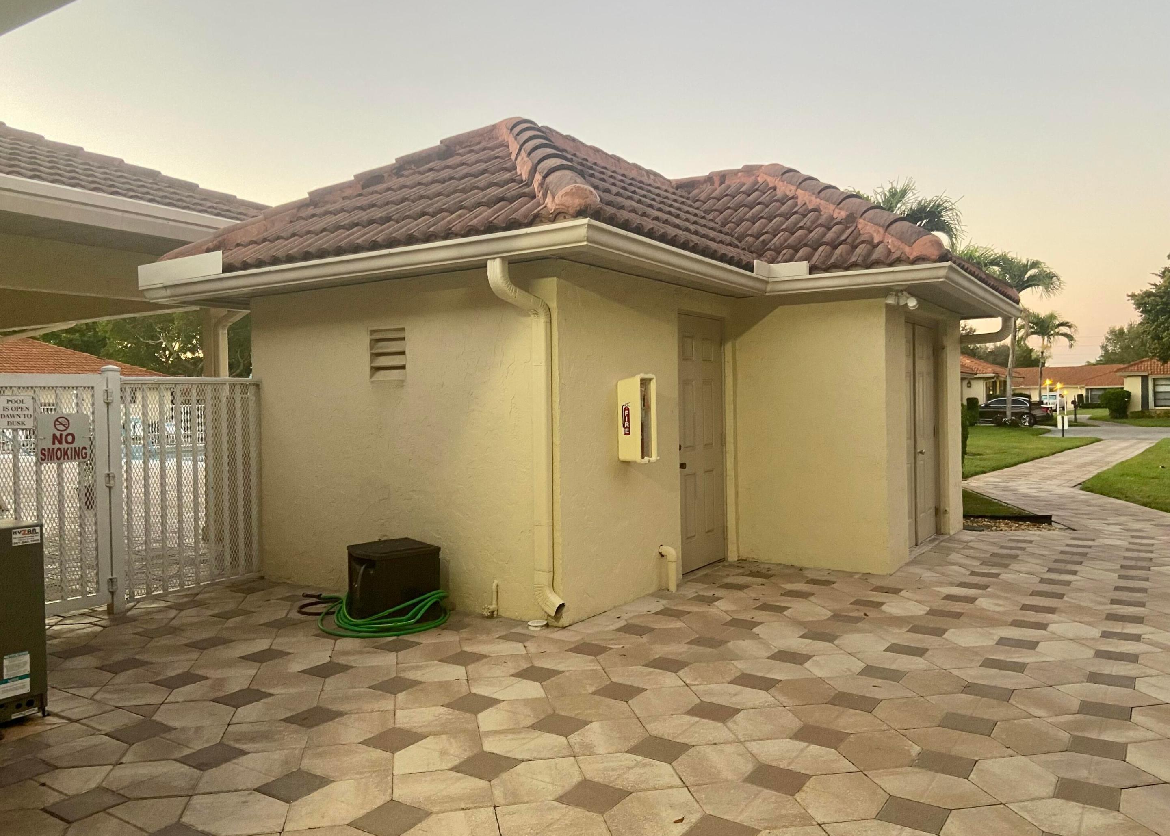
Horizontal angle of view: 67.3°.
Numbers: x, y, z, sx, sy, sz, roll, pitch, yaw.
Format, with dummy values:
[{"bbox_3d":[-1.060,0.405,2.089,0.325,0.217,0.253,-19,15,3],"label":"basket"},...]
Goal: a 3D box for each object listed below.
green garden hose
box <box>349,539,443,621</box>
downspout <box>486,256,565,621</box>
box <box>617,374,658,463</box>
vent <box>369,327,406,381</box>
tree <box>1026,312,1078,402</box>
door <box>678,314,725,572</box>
[{"bbox_3d":[-1.507,1.213,5.831,1.420,0.170,0.760,-1,1,34],"label":"green garden hose"},{"bbox_3d":[-1.256,1.070,5.743,0.450,0.450,0.530,-1,1,-35],"label":"box"},{"bbox_3d":[-0.333,0.146,5.213,0.189,2.196,0.486,-1,1,34],"label":"downspout"},{"bbox_3d":[0.357,0.007,5.968,0.175,0.585,0.220,-1,1,34],"label":"box"},{"bbox_3d":[-1.383,-0.446,6.236,0.346,0.367,0.080,-1,1,34],"label":"vent"},{"bbox_3d":[31.797,-3.620,60.000,3.200,7.400,3.200,-1,1,27],"label":"tree"},{"bbox_3d":[0.903,0.195,7.113,0.050,2.030,0.910,-1,1,34],"label":"door"}]

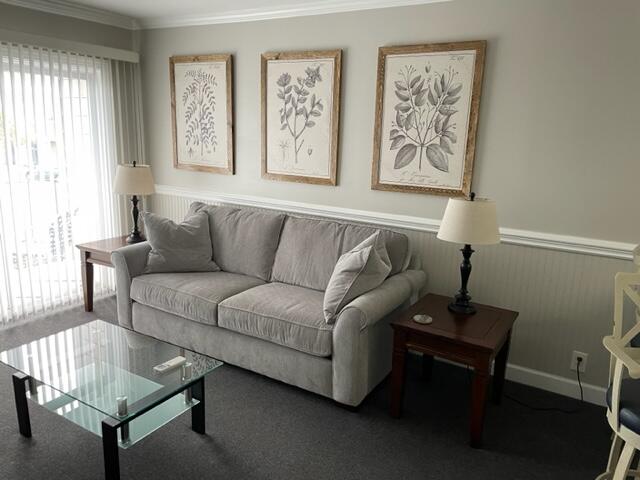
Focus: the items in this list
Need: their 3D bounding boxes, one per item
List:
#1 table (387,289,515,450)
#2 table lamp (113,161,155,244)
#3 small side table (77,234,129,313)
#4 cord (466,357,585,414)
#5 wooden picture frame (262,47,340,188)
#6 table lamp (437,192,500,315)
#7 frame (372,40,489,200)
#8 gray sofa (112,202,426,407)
[{"bbox_3d":[0.760,0.703,2.742,0.540,0.560,0.605,9,15,29],"label":"table"},{"bbox_3d":[-1.581,-0.335,4.105,0.335,0.673,0.335,9,15,29],"label":"table lamp"},{"bbox_3d":[-1.599,0.306,4.090,0.540,0.560,0.605,9,15,29],"label":"small side table"},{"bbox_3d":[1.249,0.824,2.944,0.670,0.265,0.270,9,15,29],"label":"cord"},{"bbox_3d":[-0.153,-0.899,3.570,0.675,0.932,0.035,9,15,29],"label":"wooden picture frame"},{"bbox_3d":[0.837,0.068,2.740,0.335,0.673,0.335,9,15,29],"label":"table lamp"},{"bbox_3d":[0.679,-0.763,3.100,0.679,0.933,0.035,9,15,29],"label":"frame"},{"bbox_3d":[-0.442,0.303,3.459,2.201,0.930,0.828,9,15,29],"label":"gray sofa"}]

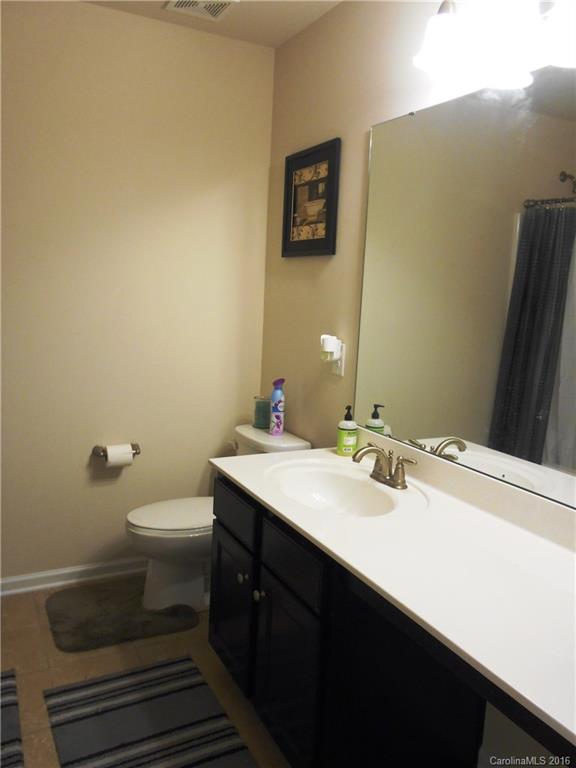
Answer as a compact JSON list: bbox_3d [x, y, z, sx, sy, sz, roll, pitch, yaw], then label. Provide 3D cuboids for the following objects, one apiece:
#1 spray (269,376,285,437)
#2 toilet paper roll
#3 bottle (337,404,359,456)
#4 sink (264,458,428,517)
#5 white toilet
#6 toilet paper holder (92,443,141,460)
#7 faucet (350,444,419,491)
[{"bbox_3d":[-0.043,0.106,2.581,0.058,0.240,0.058,3,9,0],"label":"spray"},{"bbox_3d":[-0.743,0.319,2.552,0.107,0.096,0.096,-2,10,-29],"label":"toilet paper roll"},{"bbox_3d":[0.222,0.174,2.132,0.073,0.184,0.075,5,9,15],"label":"bottle"},{"bbox_3d":[0.158,0.380,1.820,0.430,0.140,0.540,-2,10,-29],"label":"sink"},{"bbox_3d":[-0.325,0.586,2.502,0.735,0.705,0.430,-2,10,-29],"label":"white toilet"},{"bbox_3d":[-0.759,0.301,2.569,0.205,0.058,0.082,-2,10,-29],"label":"toilet paper holder"},{"bbox_3d":[0.284,0.255,1.851,0.180,0.122,0.240,-2,10,-29],"label":"faucet"}]

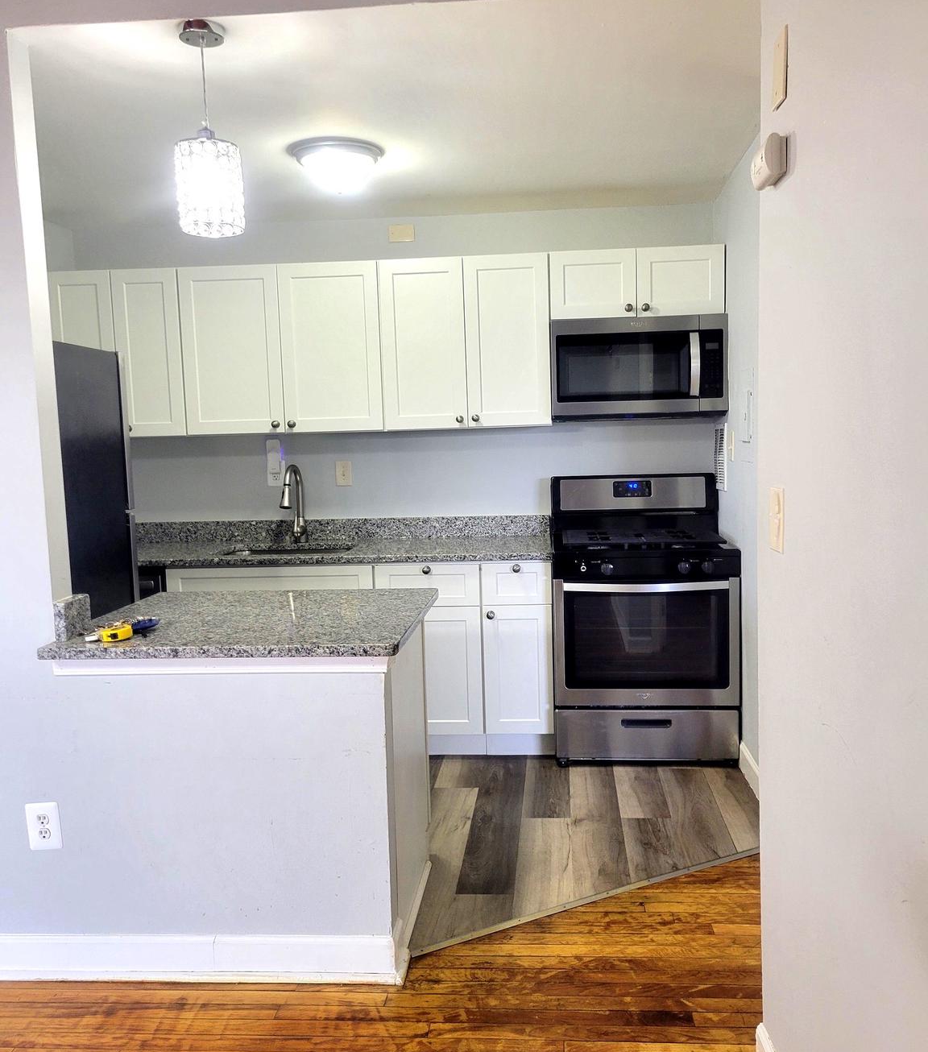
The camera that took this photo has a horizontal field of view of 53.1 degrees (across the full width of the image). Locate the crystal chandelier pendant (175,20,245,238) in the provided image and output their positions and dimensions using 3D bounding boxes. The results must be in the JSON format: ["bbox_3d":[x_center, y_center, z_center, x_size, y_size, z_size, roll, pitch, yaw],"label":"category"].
[{"bbox_3d":[-0.654,-1.005,2.361,0.176,0.500,0.176,-1,6,6],"label":"crystal chandelier pendant"}]

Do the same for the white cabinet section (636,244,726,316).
[{"bbox_3d":[0.962,-1.085,4.229,0.382,0.289,0.320,-1,6,4],"label":"white cabinet section"}]

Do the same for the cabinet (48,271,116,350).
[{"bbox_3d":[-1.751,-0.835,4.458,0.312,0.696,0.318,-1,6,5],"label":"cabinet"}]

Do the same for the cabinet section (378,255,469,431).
[{"bbox_3d":[-0.172,-0.831,4.340,0.384,0.757,0.320,-1,6,4],"label":"cabinet section"}]

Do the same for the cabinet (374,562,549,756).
[{"bbox_3d":[0.036,0.555,4.296,0.762,0.873,0.645,-1,6,5],"label":"cabinet"}]

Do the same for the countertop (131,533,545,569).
[{"bbox_3d":[-0.692,0.118,4.307,2.200,0.031,0.648,-1,6,5],"label":"countertop"}]

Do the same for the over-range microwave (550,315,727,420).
[{"bbox_3d":[0.771,-0.703,4.185,0.759,0.425,0.410,-1,6,6],"label":"over-range microwave"}]

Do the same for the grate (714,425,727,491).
[{"bbox_3d":[1.166,-0.315,4.218,0.018,0.305,0.300,-1,6,5],"label":"grate"}]

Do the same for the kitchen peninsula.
[{"bbox_3d":[-0.578,0.708,2.762,0.925,0.905,0.810,-1,6,4],"label":"kitchen peninsula"}]

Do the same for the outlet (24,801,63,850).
[{"bbox_3d":[-1.124,0.805,2.489,0.088,0.128,0.008,-1,6,5],"label":"outlet"}]

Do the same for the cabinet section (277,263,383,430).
[{"bbox_3d":[-0.590,-0.823,4.372,0.456,0.757,0.320,-1,6,4],"label":"cabinet section"}]

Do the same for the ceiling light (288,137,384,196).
[{"bbox_3d":[-0.457,-1.270,3.326,0.344,0.145,0.344,-1,6,5],"label":"ceiling light"}]

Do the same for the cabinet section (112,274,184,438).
[{"bbox_3d":[-1.439,-0.807,4.438,0.316,0.757,0.320,-1,6,4],"label":"cabinet section"}]

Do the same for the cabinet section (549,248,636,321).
[{"bbox_3d":[0.582,-1.078,4.259,0.381,0.289,0.320,-1,6,4],"label":"cabinet section"}]

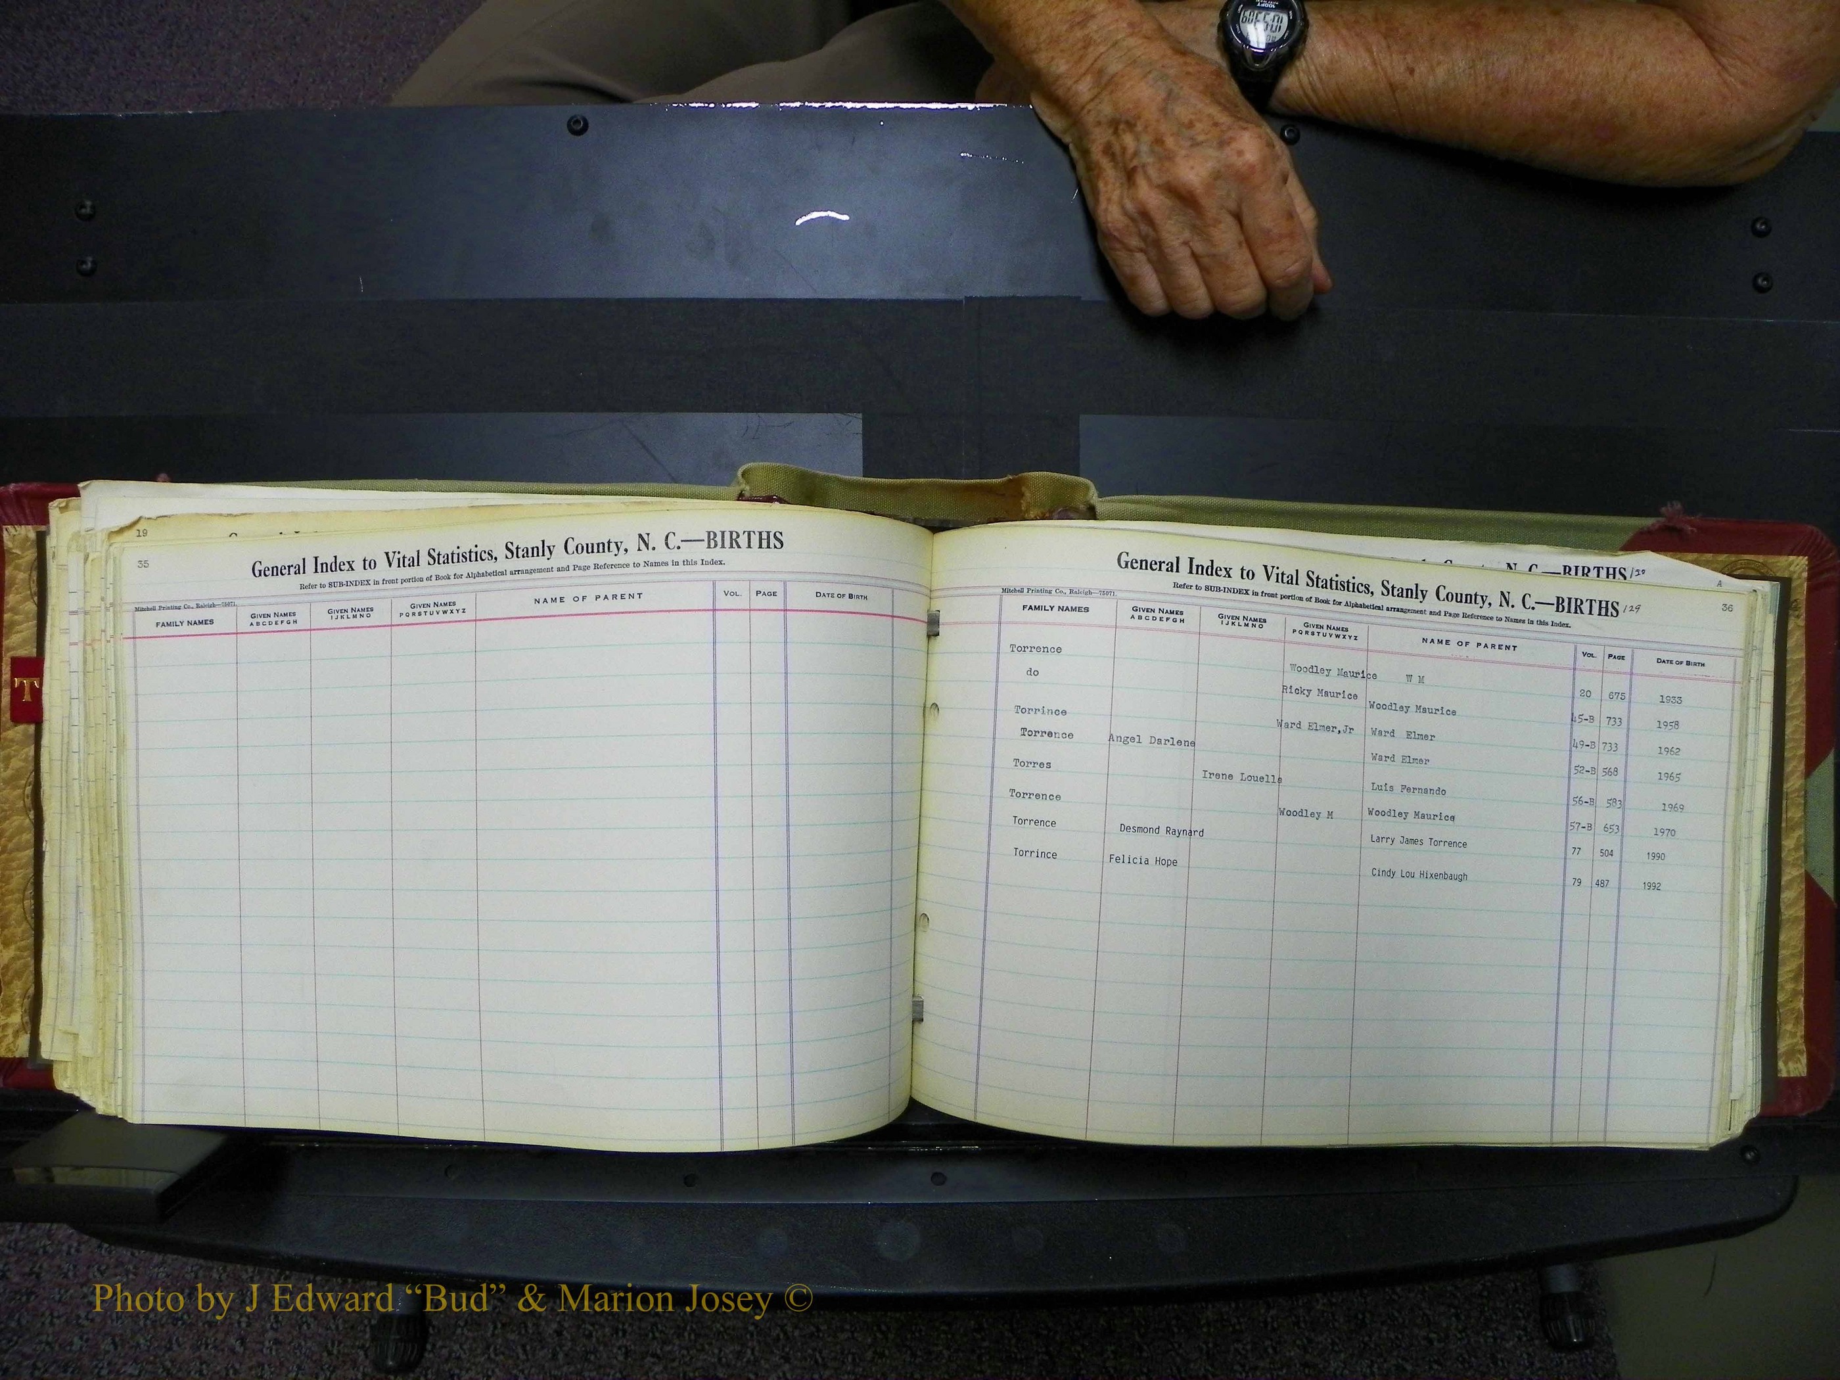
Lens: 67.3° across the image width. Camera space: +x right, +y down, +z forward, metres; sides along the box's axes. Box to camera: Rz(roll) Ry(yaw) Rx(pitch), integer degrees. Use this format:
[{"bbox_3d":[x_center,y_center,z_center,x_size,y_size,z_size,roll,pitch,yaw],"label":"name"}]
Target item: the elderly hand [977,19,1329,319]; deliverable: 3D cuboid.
[{"bbox_3d":[0.115,-0.224,0.610,0.095,0.070,0.155,-32,90,0],"label":"elderly hand"}]

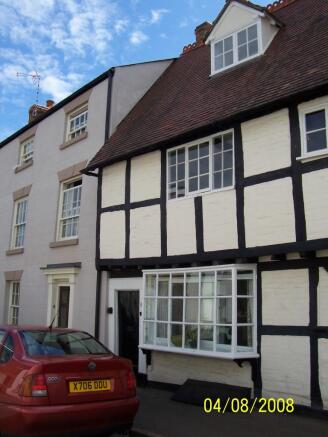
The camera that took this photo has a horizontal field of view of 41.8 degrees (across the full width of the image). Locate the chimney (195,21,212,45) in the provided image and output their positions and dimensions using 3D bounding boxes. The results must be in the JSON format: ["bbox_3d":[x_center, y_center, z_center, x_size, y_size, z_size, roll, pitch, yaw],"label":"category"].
[{"bbox_3d":[1.199,-5.075,12.197,0.440,0.660,0.500,-9,-14,42],"label":"chimney"}]

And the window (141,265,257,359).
[{"bbox_3d":[0.461,1.541,7.269,2.305,1.383,0.400,-9,-14,42],"label":"window"}]

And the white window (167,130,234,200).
[{"bbox_3d":[0.646,-0.903,7.611,1.508,1.009,0.100,-9,-14,42],"label":"white window"}]

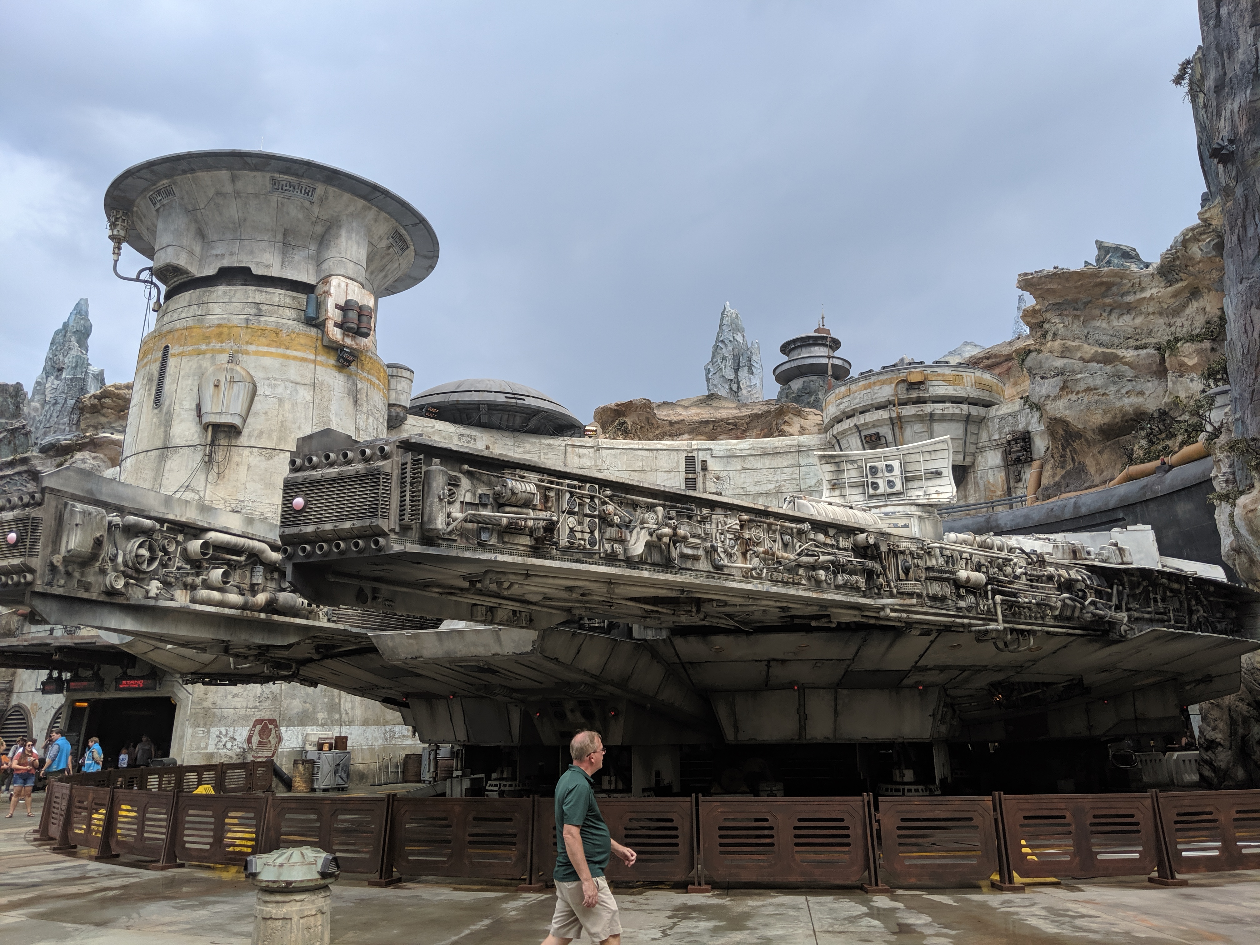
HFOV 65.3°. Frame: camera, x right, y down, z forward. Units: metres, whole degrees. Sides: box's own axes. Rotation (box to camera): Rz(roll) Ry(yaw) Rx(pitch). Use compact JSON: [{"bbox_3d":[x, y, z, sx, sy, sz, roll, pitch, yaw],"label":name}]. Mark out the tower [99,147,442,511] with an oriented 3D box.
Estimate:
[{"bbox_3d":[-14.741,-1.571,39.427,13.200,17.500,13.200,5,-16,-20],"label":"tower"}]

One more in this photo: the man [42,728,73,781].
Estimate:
[{"bbox_3d":[-12.048,6.313,20.570,0.450,1.830,0.550,3,-15,-11],"label":"man"}]

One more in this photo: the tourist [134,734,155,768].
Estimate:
[{"bbox_3d":[-14.489,8.726,29.279,0.580,1.760,0.380,6,-16,-24],"label":"tourist"}]

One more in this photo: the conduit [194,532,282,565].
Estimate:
[{"bbox_3d":[-9.098,1.906,22.882,0.390,0.432,2.592,-7,-16,25],"label":"conduit"}]

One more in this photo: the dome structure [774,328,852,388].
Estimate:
[{"bbox_3d":[11.492,-7.458,62.251,4.863,3.600,4.863,-3,-15,11],"label":"dome structure"}]

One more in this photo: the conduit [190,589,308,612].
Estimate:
[{"bbox_3d":[-8.849,3.082,22.942,0.455,0.504,3.568,-7,-16,25],"label":"conduit"}]

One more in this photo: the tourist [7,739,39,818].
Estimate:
[{"bbox_3d":[-13.370,6.749,21.593,0.620,1.650,0.420,10,-18,-36],"label":"tourist"}]

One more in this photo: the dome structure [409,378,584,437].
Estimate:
[{"bbox_3d":[-6.983,-2.031,47.697,9.900,2.900,9.900,2,-15,-8],"label":"dome structure"}]

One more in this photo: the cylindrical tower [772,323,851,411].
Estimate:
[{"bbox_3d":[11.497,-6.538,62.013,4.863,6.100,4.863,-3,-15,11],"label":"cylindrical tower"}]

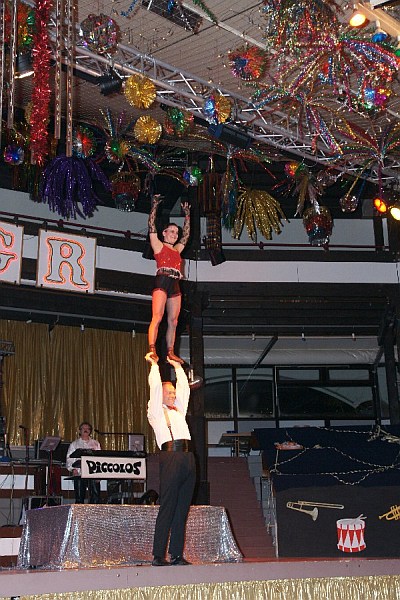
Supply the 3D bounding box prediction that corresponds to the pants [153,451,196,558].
[{"bbox_3d":[-0.247,1.982,7.250,0.340,1.040,0.390,-13,-19,37],"label":"pants"}]

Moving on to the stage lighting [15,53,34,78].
[{"bbox_3d":[-1.615,-2.158,6.900,0.180,0.220,0.190,-8,18,25],"label":"stage lighting"}]

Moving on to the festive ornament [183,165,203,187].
[{"bbox_3d":[-0.089,-1.478,8.900,0.240,0.250,0.240,-1,-15,0],"label":"festive ornament"}]

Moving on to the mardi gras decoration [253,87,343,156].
[{"bbox_3d":[1.040,-1.904,8.000,0.860,0.550,0.800,-1,-15,0],"label":"mardi gras decoration"}]

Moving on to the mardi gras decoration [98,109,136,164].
[{"bbox_3d":[-0.913,-1.777,8.200,0.370,0.580,0.370,-1,-17,0],"label":"mardi gras decoration"}]

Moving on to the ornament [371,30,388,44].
[{"bbox_3d":[1.364,-1.995,5.700,0.125,0.120,0.125,-1,-15,0],"label":"ornament"}]

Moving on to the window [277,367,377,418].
[{"bbox_3d":[2.417,1.781,14.440,1.920,1.030,0.120,0,-17,-5],"label":"window"}]

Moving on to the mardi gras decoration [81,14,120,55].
[{"bbox_3d":[-0.844,-2.230,6.300,0.320,0.330,0.310,-1,-15,0],"label":"mardi gras decoration"}]

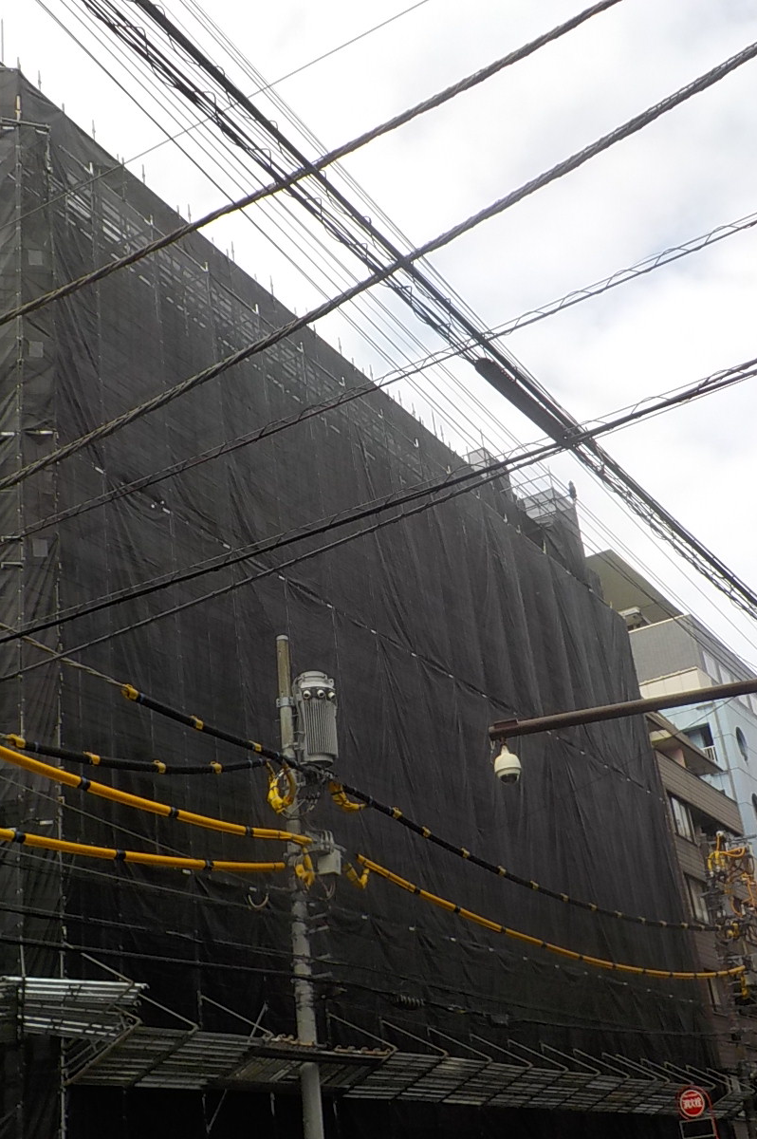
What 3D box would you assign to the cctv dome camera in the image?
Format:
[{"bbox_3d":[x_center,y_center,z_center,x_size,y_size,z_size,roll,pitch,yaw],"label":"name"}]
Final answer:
[{"bbox_3d":[1.140,1.722,11.600,0.235,0.360,0.235,-9,-25,4],"label":"cctv dome camera"}]

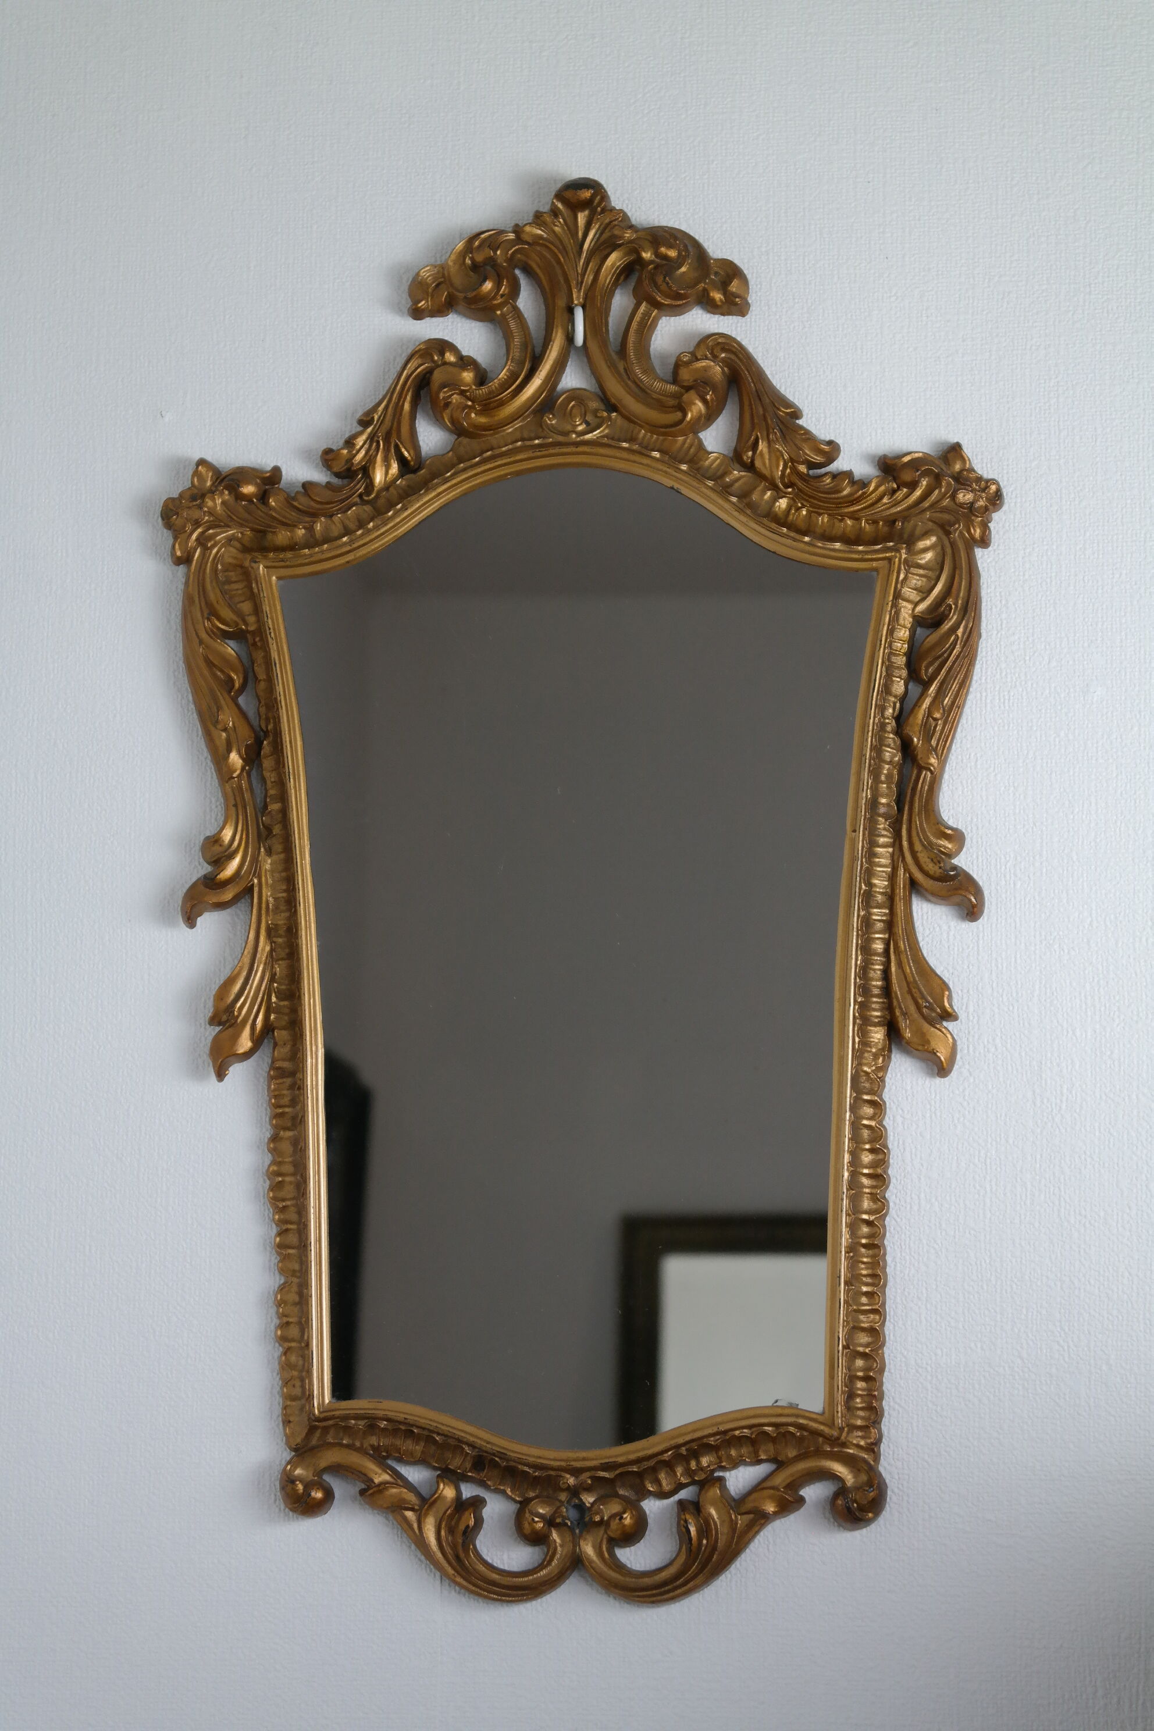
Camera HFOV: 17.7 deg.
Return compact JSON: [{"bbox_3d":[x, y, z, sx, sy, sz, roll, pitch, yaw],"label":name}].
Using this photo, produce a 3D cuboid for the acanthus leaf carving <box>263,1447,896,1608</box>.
[{"bbox_3d":[0.001,0.309,1.732,0.285,0.071,0.026,-1,-10,7],"label":"acanthus leaf carving"}]

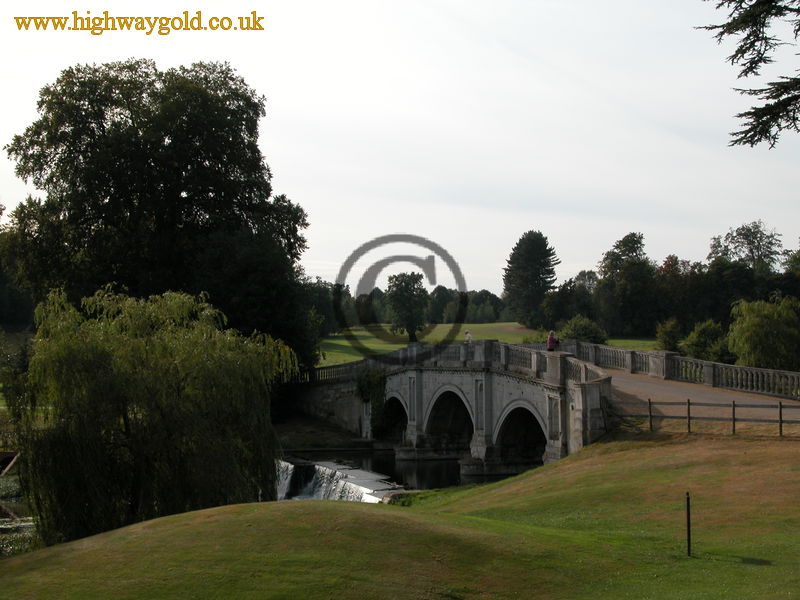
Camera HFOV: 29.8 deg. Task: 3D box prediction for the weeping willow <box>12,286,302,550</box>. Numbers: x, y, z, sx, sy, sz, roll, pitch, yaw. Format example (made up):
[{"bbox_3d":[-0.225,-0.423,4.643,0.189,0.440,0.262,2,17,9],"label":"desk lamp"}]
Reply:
[{"bbox_3d":[-8.100,3.950,49.000,9.200,8.500,8.600,0,-1,-9],"label":"weeping willow"}]

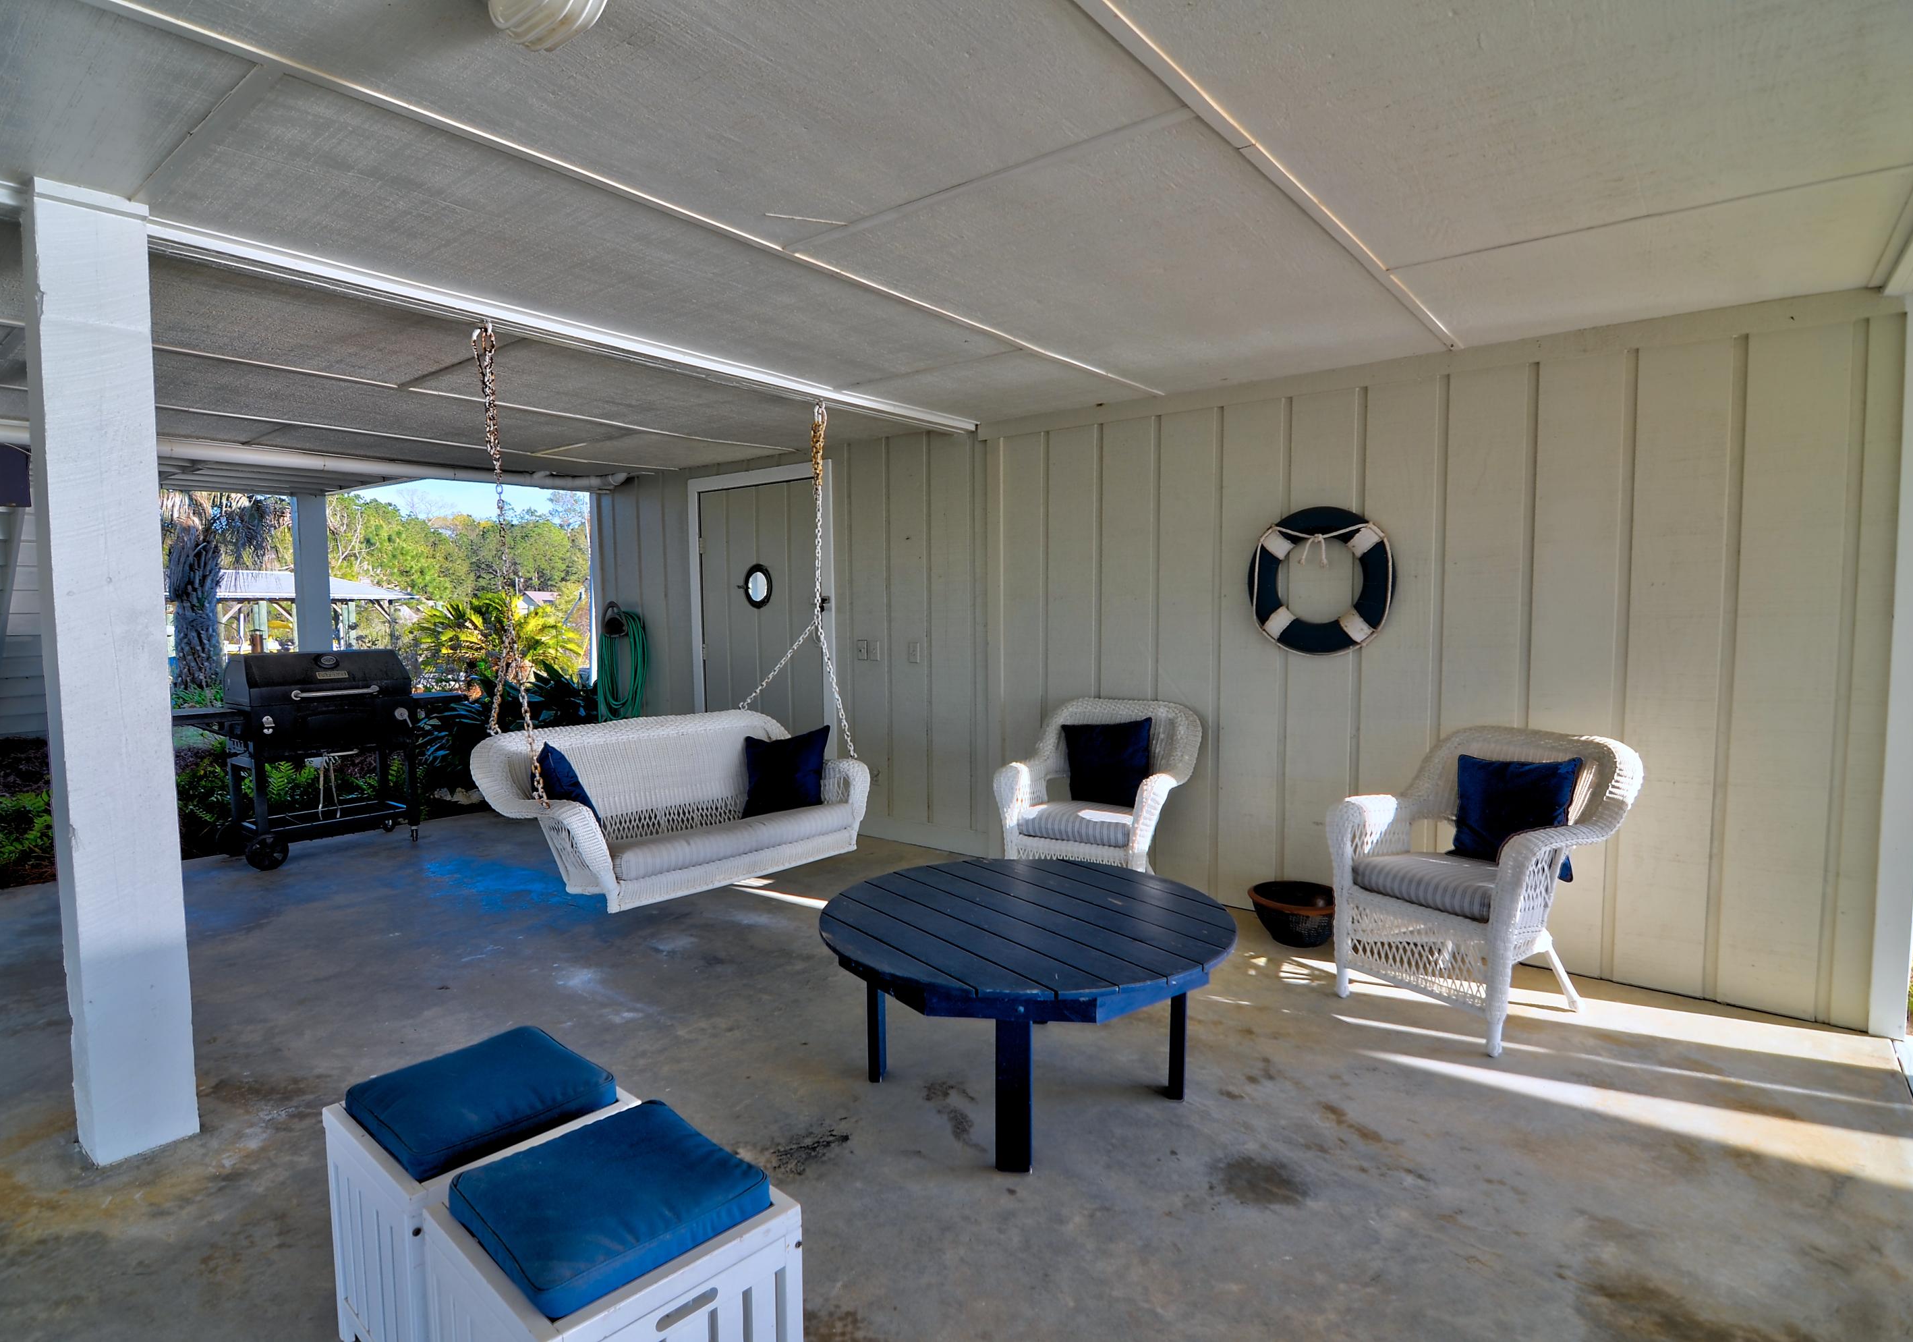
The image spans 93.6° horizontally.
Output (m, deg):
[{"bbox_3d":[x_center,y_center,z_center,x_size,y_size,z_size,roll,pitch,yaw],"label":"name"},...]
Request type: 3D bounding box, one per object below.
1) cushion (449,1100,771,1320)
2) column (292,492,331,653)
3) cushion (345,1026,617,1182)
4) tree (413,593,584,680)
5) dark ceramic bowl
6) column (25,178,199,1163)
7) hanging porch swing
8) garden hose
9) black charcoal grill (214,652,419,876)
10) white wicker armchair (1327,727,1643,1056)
[{"bbox_3d":[-0.542,0.803,1.401,0.361,0.064,0.341,3,5,41],"label":"cushion"},{"bbox_3d":[-5.435,-0.245,7.636,0.193,2.433,0.193,3,5,41],"label":"column"},{"bbox_3d":[-0.890,0.787,1.693,0.361,0.064,0.341,3,5,41],"label":"cushion"},{"bbox_3d":[-5.042,0.035,9.900,1.929,1.808,1.929,3,5,41],"label":"tree"},{"bbox_3d":[1.472,1.043,3.806,0.455,0.183,0.455,0,4,0],"label":"dark ceramic bowl"},{"bbox_3d":[-2.178,0.037,2.313,0.193,2.413,0.193,3,5,41],"label":"column"},{"bbox_3d":[-1.095,-0.187,3.685,0.791,2.008,1.602,3,5,41],"label":"hanging porch swing"},{"bbox_3d":[-2.564,-0.007,6.952,0.435,0.969,0.198,2,4,37],"label":"garden hose"},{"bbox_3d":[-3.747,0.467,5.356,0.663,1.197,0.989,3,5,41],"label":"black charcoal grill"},{"bbox_3d":[1.812,0.702,3.156,0.702,0.940,0.771,-2,4,-31],"label":"white wicker armchair"}]

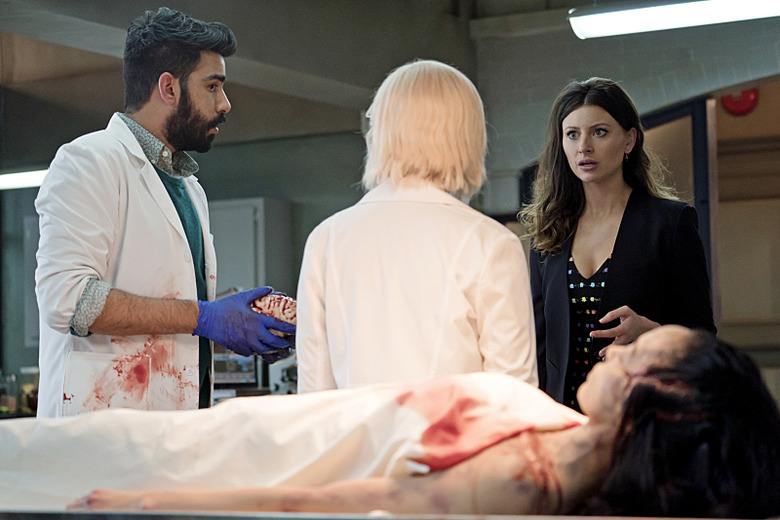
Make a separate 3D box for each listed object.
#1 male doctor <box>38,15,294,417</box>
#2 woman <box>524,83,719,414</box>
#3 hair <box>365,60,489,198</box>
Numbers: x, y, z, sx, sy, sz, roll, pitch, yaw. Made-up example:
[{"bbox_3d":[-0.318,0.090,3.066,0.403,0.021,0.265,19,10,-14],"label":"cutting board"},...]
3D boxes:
[{"bbox_3d":[-0.420,0.446,3.695,0.560,1.920,0.540,-1,-2,20],"label":"male doctor"},{"bbox_3d":[0.484,0.499,3.947,0.470,1.790,0.380,-2,-2,34],"label":"woman"},{"bbox_3d":[0.061,-0.233,3.220,0.205,0.250,0.230,0,-2,-18],"label":"hair"}]

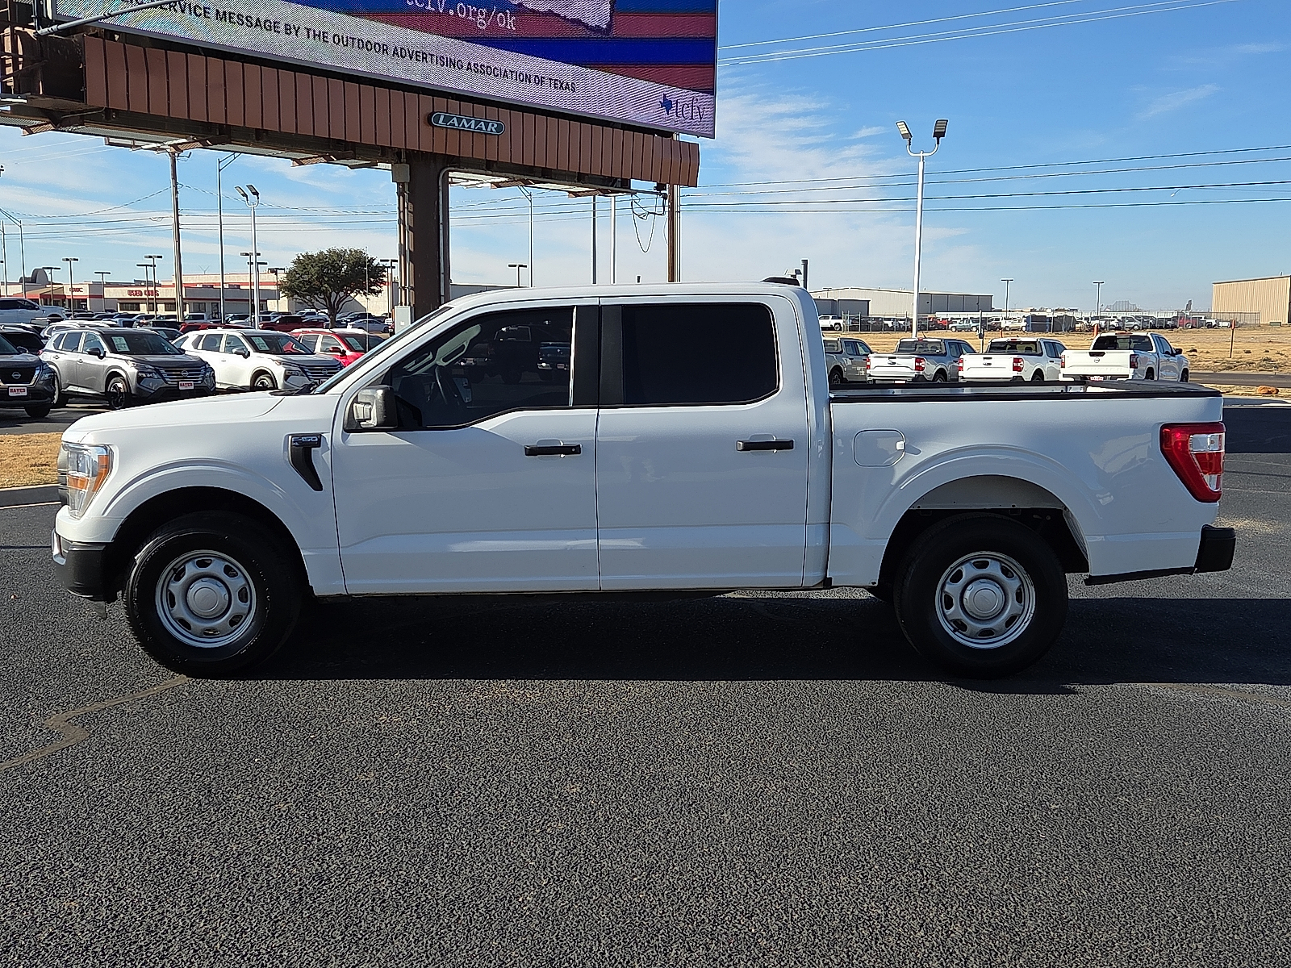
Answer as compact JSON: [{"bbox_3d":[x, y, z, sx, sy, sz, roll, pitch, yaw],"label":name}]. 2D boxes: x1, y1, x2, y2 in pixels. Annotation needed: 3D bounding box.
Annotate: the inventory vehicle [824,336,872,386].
[{"bbox_3d":[6.075,-3.828,41.644,1.860,1.745,5.070,6,9,38],"label":"inventory vehicle"}]

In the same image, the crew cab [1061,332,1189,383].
[{"bbox_3d":[12.220,-2.945,32.900,1.880,1.800,5.300,5,9,36],"label":"crew cab"}]

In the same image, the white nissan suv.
[{"bbox_3d":[-8.460,-2.565,28.620,4.640,1.690,1.860,6,9,38],"label":"white nissan suv"}]

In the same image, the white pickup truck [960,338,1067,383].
[{"bbox_3d":[10.851,-3.368,36.963,1.860,1.745,5.070,6,9,40],"label":"white pickup truck"}]

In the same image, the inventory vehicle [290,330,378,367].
[{"bbox_3d":[-6.806,-2.744,30.300,4.620,1.690,1.860,6,9,39],"label":"inventory vehicle"}]

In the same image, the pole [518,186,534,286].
[{"bbox_3d":[-9.445,-16.892,100.655,0.400,12.130,2.800,4,9,32],"label":"pole"}]

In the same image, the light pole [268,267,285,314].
[{"bbox_3d":[-42.380,-21.324,150.512,2.050,7.150,0.500,-2,7,-14],"label":"light pole"}]

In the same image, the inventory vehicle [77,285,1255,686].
[{"bbox_3d":[-0.085,-0.140,7.090,5.870,1.930,2.080,0,7,0],"label":"inventory vehicle"}]

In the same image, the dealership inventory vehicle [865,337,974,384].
[{"bbox_3d":[8.685,-3.583,39.054,1.860,1.745,5.070,6,9,40],"label":"dealership inventory vehicle"}]

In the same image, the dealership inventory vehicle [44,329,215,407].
[{"bbox_3d":[-10.826,-2.394,27.116,4.650,1.690,1.850,6,9,40],"label":"dealership inventory vehicle"}]

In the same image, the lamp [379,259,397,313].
[{"bbox_3d":[-30.051,-22.056,153.461,1.950,8.790,0.500,0,7,0],"label":"lamp"}]

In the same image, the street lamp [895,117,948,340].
[{"bbox_3d":[8.609,-7.236,41.322,1.650,8.540,0.800,2,8,17],"label":"street lamp"}]

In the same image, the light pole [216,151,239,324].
[{"bbox_3d":[-25.378,-14.479,81.846,0.400,12.290,2.800,4,9,32],"label":"light pole"}]

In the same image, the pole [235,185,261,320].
[{"bbox_3d":[-19.063,-10.085,63.073,0.900,8.480,1.250,-5,9,-34],"label":"pole"}]

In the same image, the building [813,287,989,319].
[{"bbox_3d":[53.796,-36.739,275.526,26.000,8.700,38.000,6,9,38],"label":"building"}]

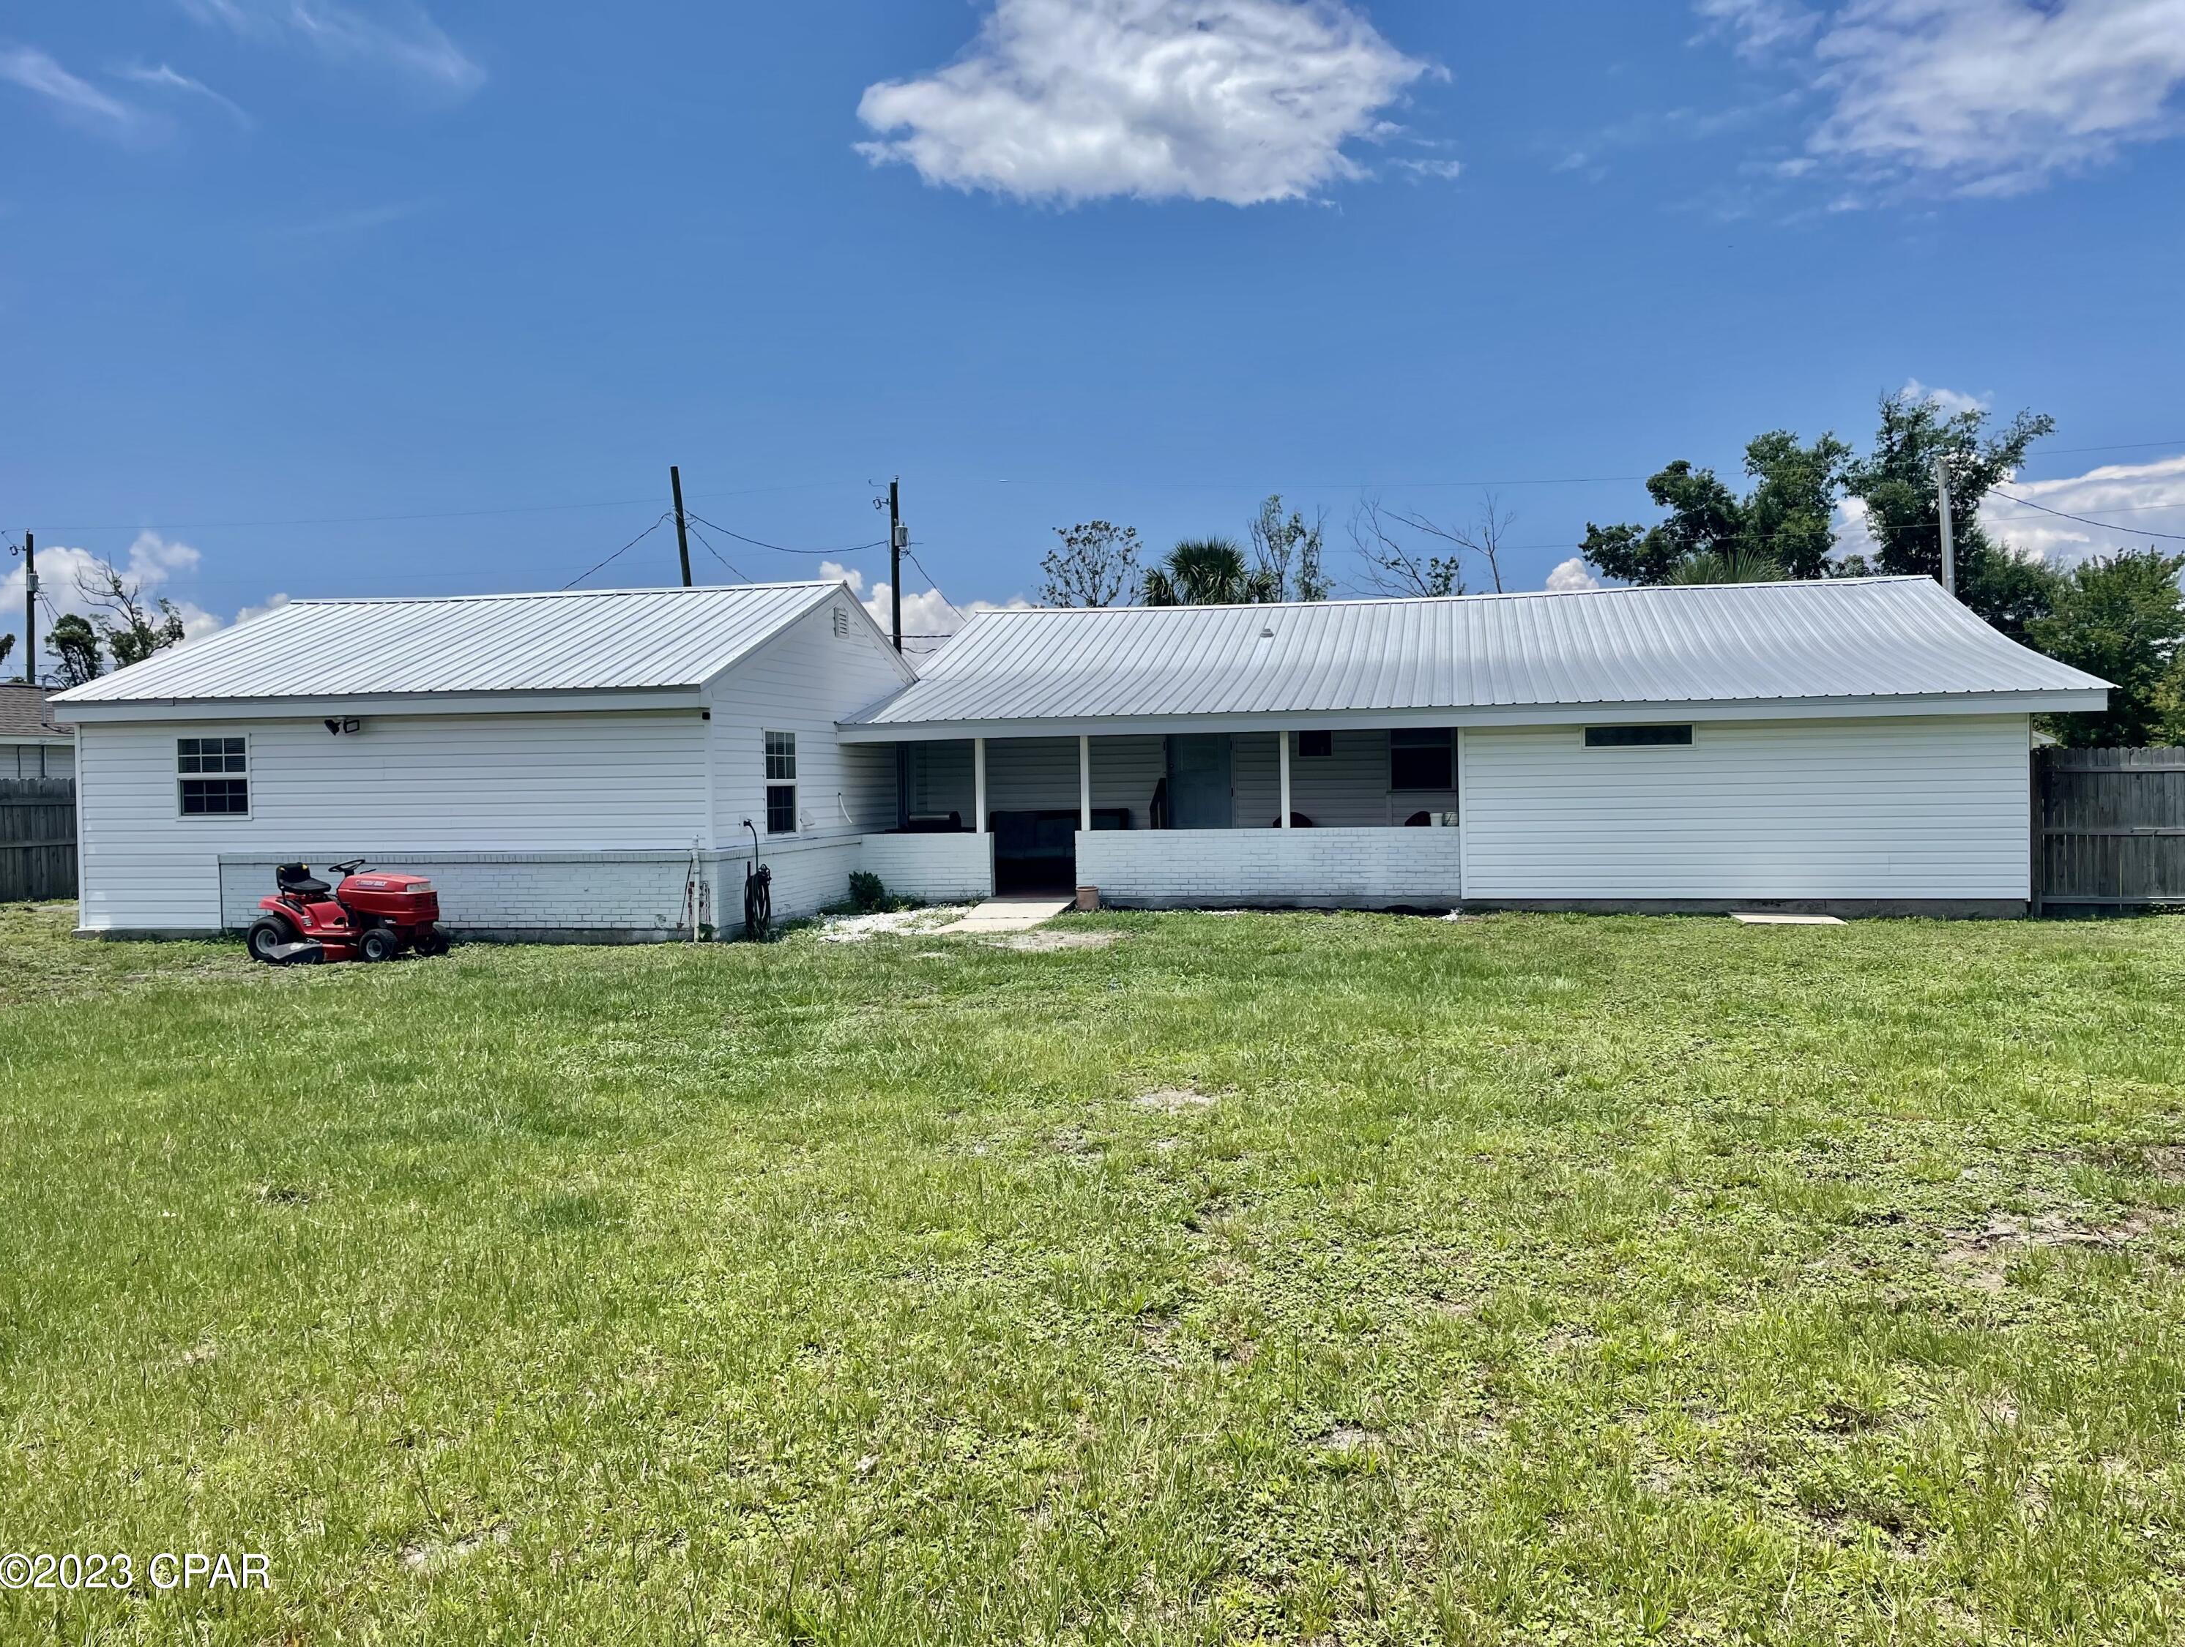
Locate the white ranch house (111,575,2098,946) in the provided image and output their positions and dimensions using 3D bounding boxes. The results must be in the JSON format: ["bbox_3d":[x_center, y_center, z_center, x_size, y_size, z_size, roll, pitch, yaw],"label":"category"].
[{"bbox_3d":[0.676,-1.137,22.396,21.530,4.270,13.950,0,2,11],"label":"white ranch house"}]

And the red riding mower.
[{"bbox_3d":[-7.054,0.811,15.659,1.700,1.030,1.100,0,2,16],"label":"red riding mower"}]

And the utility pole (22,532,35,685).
[{"bbox_3d":[-35.201,-4.547,54.972,0.320,10.244,0.320,0,2,11],"label":"utility pole"}]

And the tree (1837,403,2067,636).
[{"bbox_3d":[24.693,-6.158,47.442,6.400,12.225,6.000,0,2,11],"label":"tree"}]

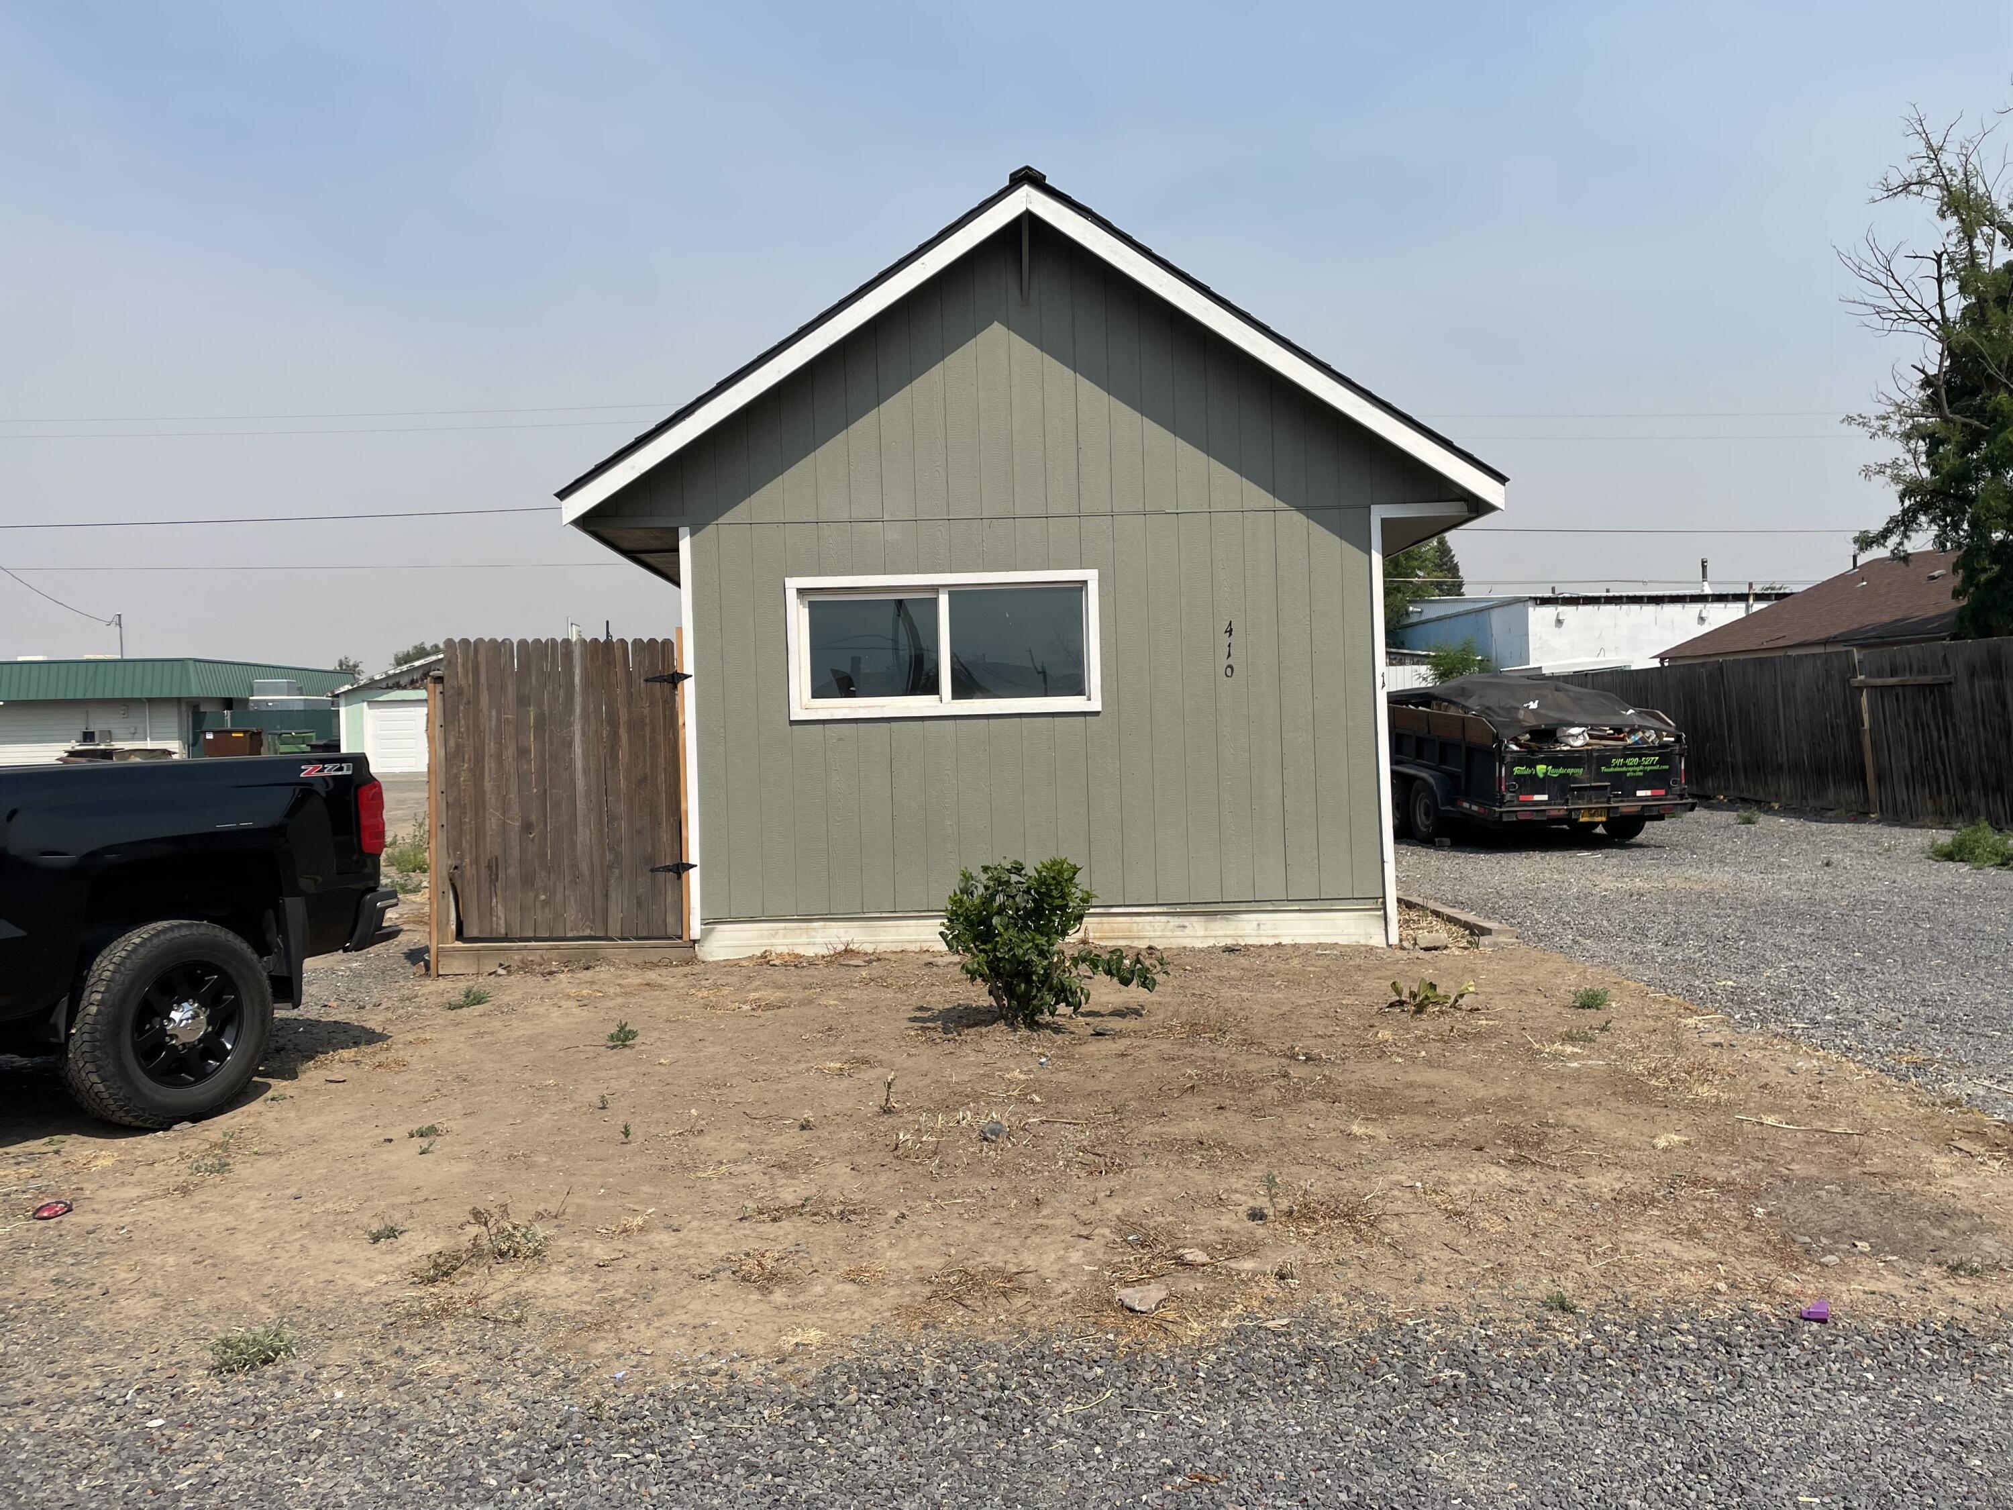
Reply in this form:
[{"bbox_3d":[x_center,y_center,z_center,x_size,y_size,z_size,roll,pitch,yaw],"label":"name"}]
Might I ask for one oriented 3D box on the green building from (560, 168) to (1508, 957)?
[{"bbox_3d":[0.001,-1.164,13.247,5.660,4.720,8.500,-2,0,-2],"label":"green building"}]

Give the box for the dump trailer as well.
[{"bbox_3d":[5.987,-0.051,18.735,2.400,1.950,5.500,-2,3,-6],"label":"dump trailer"}]

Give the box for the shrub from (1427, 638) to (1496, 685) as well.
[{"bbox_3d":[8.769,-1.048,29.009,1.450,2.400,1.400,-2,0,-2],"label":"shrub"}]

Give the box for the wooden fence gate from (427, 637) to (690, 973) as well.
[{"bbox_3d":[-2.743,0.309,9.270,1.610,2.060,0.130,-2,0,-2],"label":"wooden fence gate"}]

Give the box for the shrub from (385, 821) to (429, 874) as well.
[{"bbox_3d":[-6.223,0.917,15.600,0.650,0.620,0.600,-2,0,-2],"label":"shrub"}]

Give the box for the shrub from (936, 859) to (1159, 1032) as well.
[{"bbox_3d":[0.223,0.912,7.400,1.080,0.830,0.850,-2,0,-2],"label":"shrub"}]

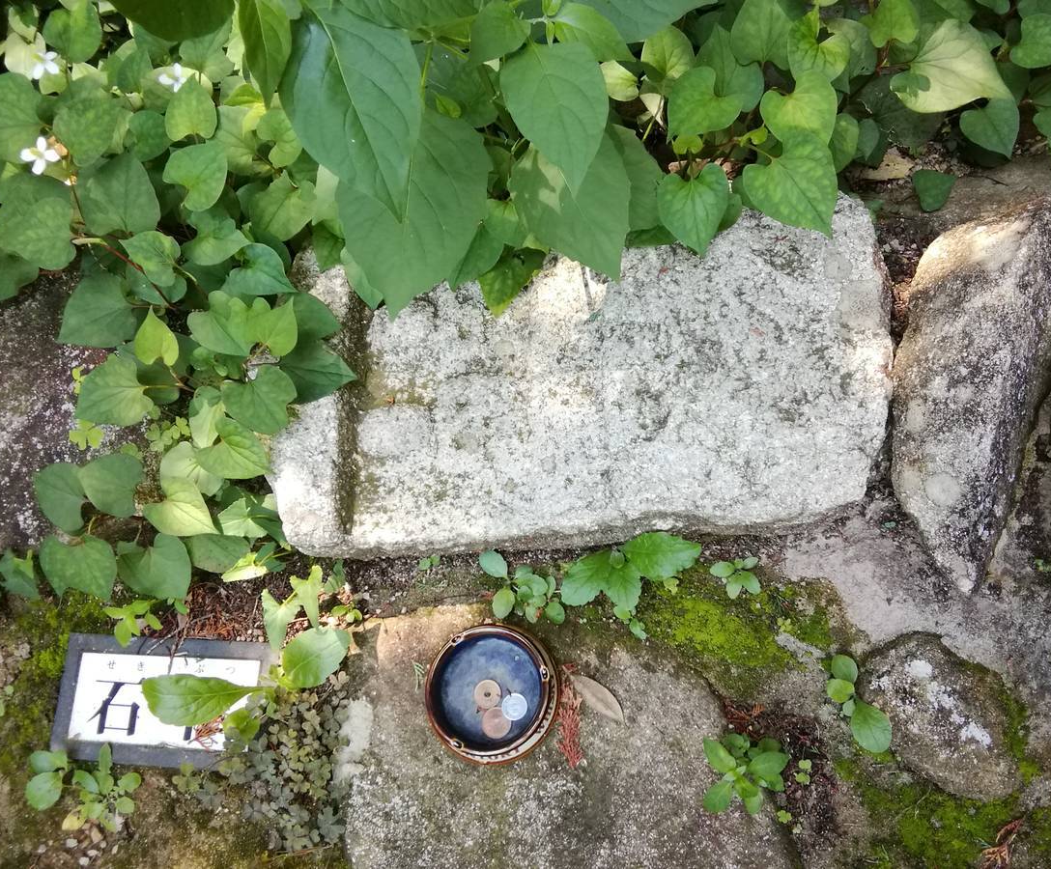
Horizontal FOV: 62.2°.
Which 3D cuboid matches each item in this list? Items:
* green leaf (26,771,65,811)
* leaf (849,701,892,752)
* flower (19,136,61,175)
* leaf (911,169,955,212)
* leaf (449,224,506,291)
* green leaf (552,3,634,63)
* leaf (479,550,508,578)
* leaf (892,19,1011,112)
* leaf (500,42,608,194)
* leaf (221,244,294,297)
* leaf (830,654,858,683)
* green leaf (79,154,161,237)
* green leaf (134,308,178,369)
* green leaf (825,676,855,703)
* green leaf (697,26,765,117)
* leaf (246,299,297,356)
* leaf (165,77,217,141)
[{"bbox_3d":[-0.375,0.279,0.680,0.029,0.007,0.029,24,75,7],"label":"green leaf"},{"bbox_3d":[0.267,0.224,0.670,0.029,0.008,0.043,-25,79,-4],"label":"leaf"},{"bbox_3d":[-0.401,-0.231,0.720,0.032,0.017,0.032,11,80,-1],"label":"flower"},{"bbox_3d":[0.381,-0.228,0.815,0.040,0.010,0.045,8,79,3],"label":"leaf"},{"bbox_3d":[-0.044,-0.152,0.735,0.041,0.014,0.061,24,89,-3],"label":"leaf"},{"bbox_3d":[0.048,-0.281,0.610,0.068,0.013,0.043,32,81,7],"label":"green leaf"},{"bbox_3d":[-0.026,0.108,0.720,0.032,0.006,0.017,41,82,8],"label":"leaf"},{"bbox_3d":[0.344,-0.285,0.688,0.089,0.018,0.075,29,97,15],"label":"leaf"},{"bbox_3d":[0.021,-0.233,0.640,0.077,0.022,0.116,-17,87,-1],"label":"leaf"},{"bbox_3d":[-0.218,-0.135,0.715,0.057,0.018,0.050,31,84,7],"label":"leaf"},{"bbox_3d":[0.249,0.183,0.680,0.019,0.007,0.024,-34,79,-4],"label":"leaf"},{"bbox_3d":[-0.350,-0.207,0.755,0.064,0.018,0.075,1,89,-15],"label":"green leaf"},{"bbox_3d":[-0.329,-0.085,0.775,0.039,0.012,0.057,-13,78,0],"label":"green leaf"},{"bbox_3d":[0.234,0.189,0.645,0.022,0.006,0.017,-20,71,6],"label":"green leaf"},{"bbox_3d":[0.165,-0.297,0.710,0.059,0.014,0.071,2,89,11],"label":"green leaf"},{"bbox_3d":[-0.204,-0.087,0.705,0.046,0.016,0.047,30,91,13],"label":"leaf"},{"bbox_3d":[-0.276,-0.270,0.720,0.043,0.012,0.059,-6,78,0],"label":"leaf"}]

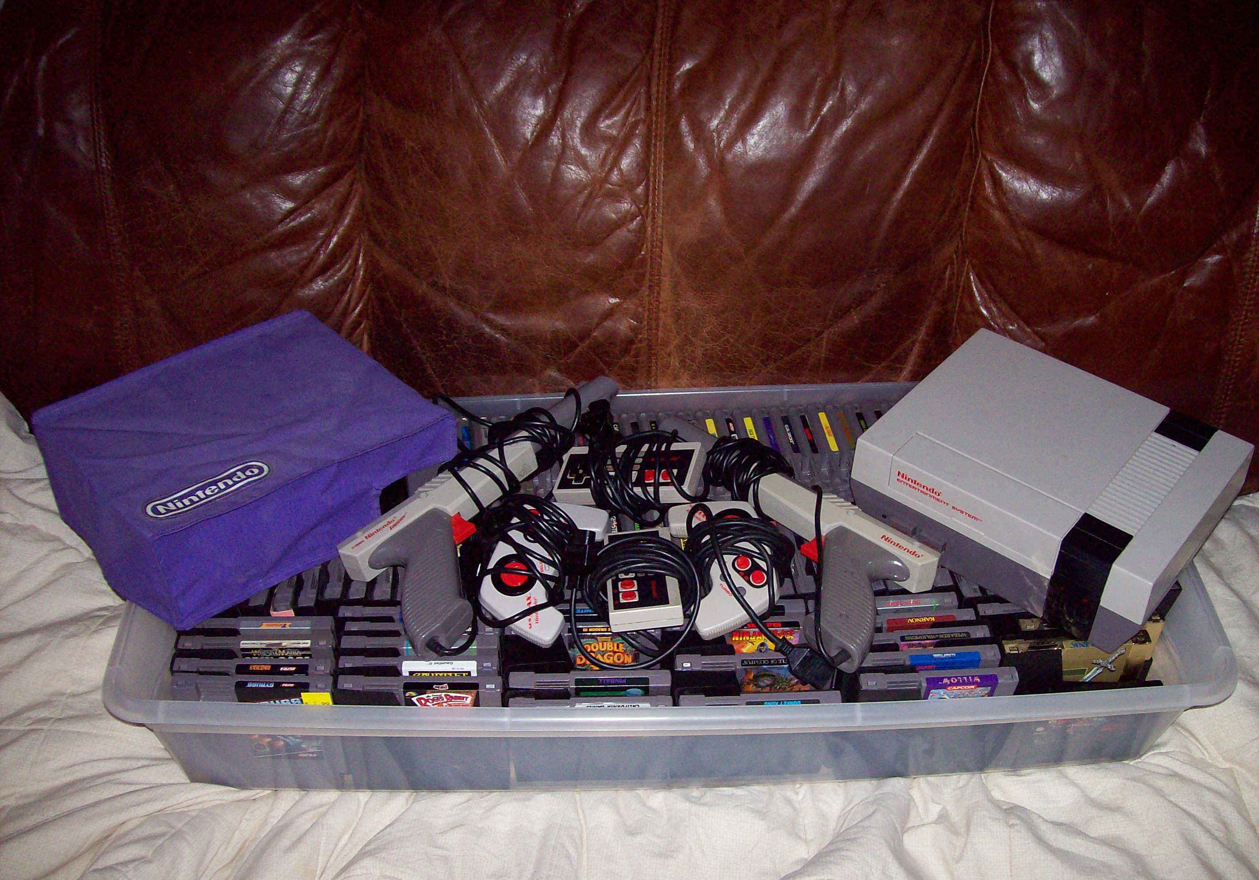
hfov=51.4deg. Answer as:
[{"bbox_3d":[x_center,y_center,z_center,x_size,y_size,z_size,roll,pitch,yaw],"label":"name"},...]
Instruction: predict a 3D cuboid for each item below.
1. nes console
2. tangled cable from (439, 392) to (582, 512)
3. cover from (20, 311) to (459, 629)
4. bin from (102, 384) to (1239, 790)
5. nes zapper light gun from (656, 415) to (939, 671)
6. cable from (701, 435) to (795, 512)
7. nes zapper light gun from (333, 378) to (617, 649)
[{"bbox_3d":[0.350,0.036,1.099,0.254,0.088,0.203,29,48,30],"label":"nes console"},{"bbox_3d":[-0.102,0.010,1.090,0.118,0.065,0.090,-1,41,-2],"label":"tangled cable"},{"bbox_3d":[-0.316,0.016,1.092,0.260,0.090,0.210,-26,44,-36],"label":"cover"},{"bbox_3d":[0.030,0.135,1.137,0.855,0.148,0.387,-1,41,-2],"label":"bin"},{"bbox_3d":[0.108,0.072,1.065,0.270,0.042,0.136,30,57,32],"label":"nes zapper light gun"},{"bbox_3d":[0.100,0.028,1.100,0.079,0.050,0.055,-1,41,-2],"label":"cable"},{"bbox_3d":[-0.093,0.051,1.050,0.268,0.042,0.132,-36,66,-23],"label":"nes zapper light gun"}]

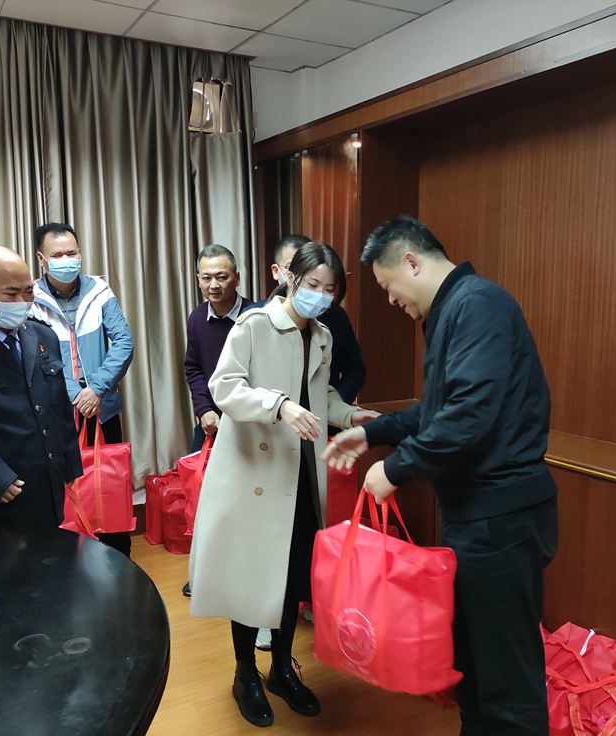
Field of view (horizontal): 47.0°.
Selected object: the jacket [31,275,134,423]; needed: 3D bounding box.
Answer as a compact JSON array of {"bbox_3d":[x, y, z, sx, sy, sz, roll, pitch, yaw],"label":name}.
[{"bbox_3d":[-1.045,-0.082,3.130,0.540,0.660,0.320,-4,8,-25],"label":"jacket"}]

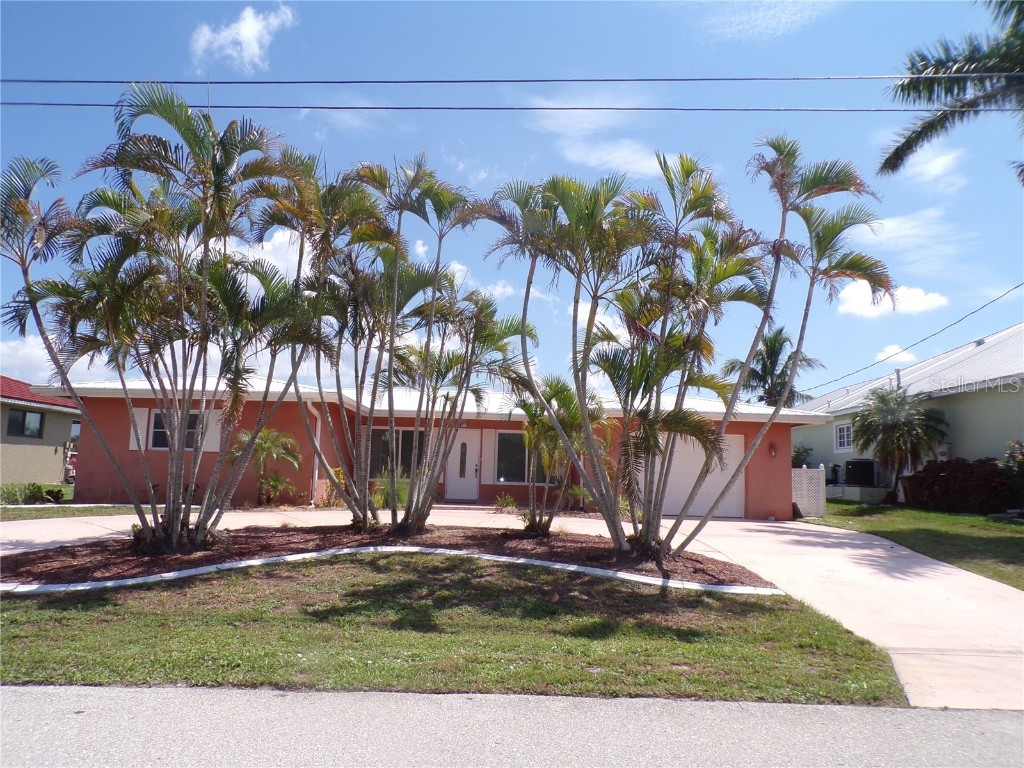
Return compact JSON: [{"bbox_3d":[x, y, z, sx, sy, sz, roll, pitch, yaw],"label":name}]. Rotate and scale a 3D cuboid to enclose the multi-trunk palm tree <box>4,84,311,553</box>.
[{"bbox_3d":[-5.490,-1.200,11.000,4.700,7.300,3.800,1,-6,0],"label":"multi-trunk palm tree"}]

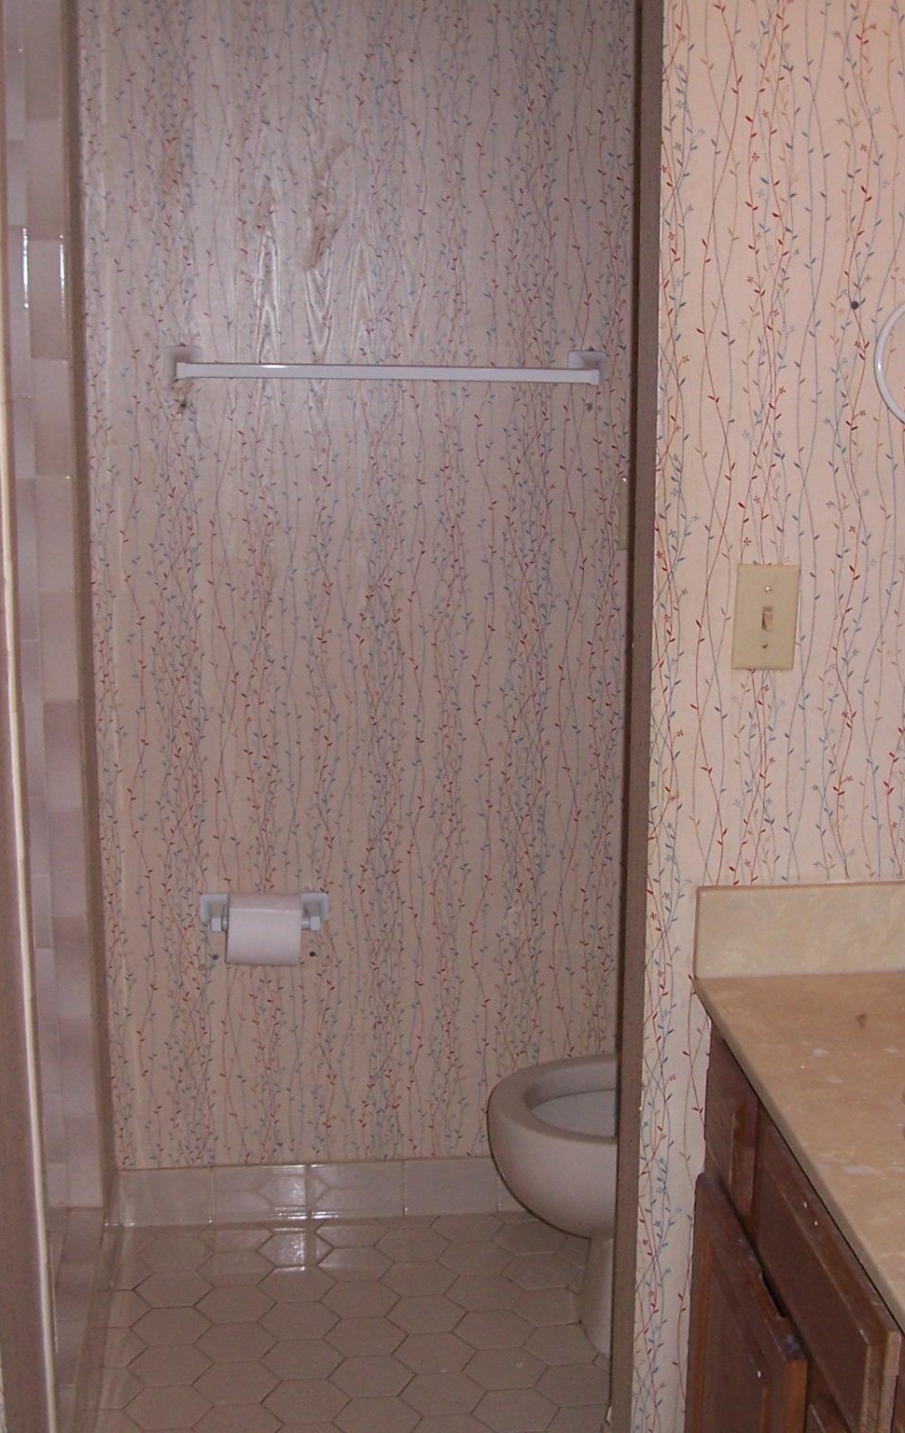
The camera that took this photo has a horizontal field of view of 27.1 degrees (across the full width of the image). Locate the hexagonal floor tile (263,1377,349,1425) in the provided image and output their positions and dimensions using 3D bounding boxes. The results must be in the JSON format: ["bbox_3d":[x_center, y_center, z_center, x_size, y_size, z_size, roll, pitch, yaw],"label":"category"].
[{"bbox_3d":[-0.194,0.910,2.486,0.118,0.008,0.102,-1,12,-7],"label":"hexagonal floor tile"}]

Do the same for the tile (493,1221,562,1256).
[{"bbox_3d":[0.120,0.822,2.941,0.118,0.008,0.102,-1,12,-7],"label":"tile"}]

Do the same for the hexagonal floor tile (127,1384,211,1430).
[{"bbox_3d":[-0.383,0.935,2.527,0.121,0.008,0.105,-1,12,-7],"label":"hexagonal floor tile"}]

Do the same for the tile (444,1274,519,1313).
[{"bbox_3d":[0.050,0.876,2.840,0.125,0.010,0.108,-1,12,-6],"label":"tile"}]

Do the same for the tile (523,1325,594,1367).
[{"bbox_3d":[0.161,0.906,2.692,0.125,0.010,0.108,-1,12,-6],"label":"tile"}]

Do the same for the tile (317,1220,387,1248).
[{"bbox_3d":[-0.159,0.839,3.020,0.125,0.010,0.085,-1,12,-6],"label":"tile"}]

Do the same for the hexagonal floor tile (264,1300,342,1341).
[{"bbox_3d":[-0.218,0.869,2.688,0.118,0.008,0.102,-1,12,-7],"label":"hexagonal floor tile"}]

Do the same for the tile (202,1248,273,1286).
[{"bbox_3d":[-0.334,0.861,2.905,0.125,0.010,0.108,-1,12,-6],"label":"tile"}]

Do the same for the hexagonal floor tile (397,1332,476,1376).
[{"bbox_3d":[-0.025,0.910,2.671,0.125,0.010,0.108,-1,12,-6],"label":"hexagonal floor tile"}]

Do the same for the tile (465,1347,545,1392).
[{"bbox_3d":[0.074,0.920,2.635,0.121,0.008,0.105,-1,12,-7],"label":"tile"}]

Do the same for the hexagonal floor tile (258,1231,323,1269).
[{"bbox_3d":[-0.249,0.848,2.969,0.121,0.008,0.105,-1,12,-7],"label":"hexagonal floor tile"}]

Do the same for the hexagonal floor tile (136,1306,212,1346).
[{"bbox_3d":[-0.407,0.894,2.736,0.125,0.010,0.108,-1,12,-6],"label":"hexagonal floor tile"}]

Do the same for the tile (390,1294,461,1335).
[{"bbox_3d":[-0.037,0.867,2.709,0.118,0.008,0.102,-1,12,-7],"label":"tile"}]

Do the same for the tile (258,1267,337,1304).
[{"bbox_3d":[-0.230,0.848,2.789,0.118,0.008,0.102,-1,12,-7],"label":"tile"}]

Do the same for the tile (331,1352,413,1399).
[{"bbox_3d":[-0.111,0.922,2.608,0.125,0.010,0.108,-1,12,-6],"label":"tile"}]

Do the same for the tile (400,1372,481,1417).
[{"bbox_3d":[-0.012,0.931,2.566,0.125,0.010,0.108,-1,12,-6],"label":"tile"}]

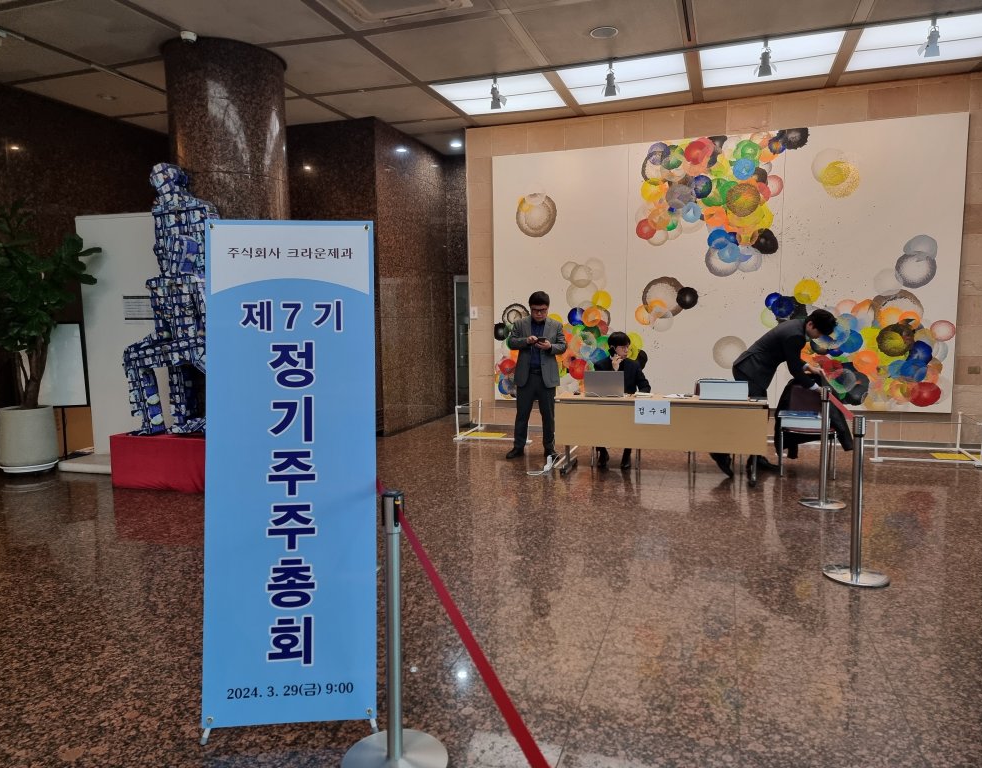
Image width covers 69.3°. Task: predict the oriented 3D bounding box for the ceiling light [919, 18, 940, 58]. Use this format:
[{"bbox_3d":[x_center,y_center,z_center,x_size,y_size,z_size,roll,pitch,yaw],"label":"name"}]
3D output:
[{"bbox_3d":[3.580,-2.821,5.805,0.150,0.300,0.170,1,6,20],"label":"ceiling light"}]

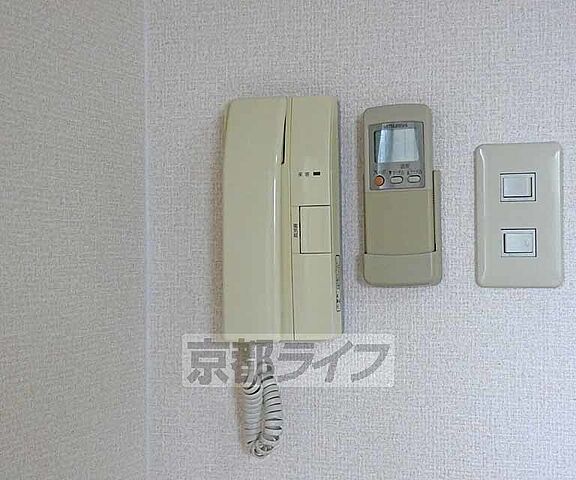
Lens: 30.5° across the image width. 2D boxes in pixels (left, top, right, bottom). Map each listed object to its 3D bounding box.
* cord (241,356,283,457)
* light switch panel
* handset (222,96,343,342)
[{"bbox_3d":[-0.023,0.139,0.906,0.033,0.089,0.025,-1,-1,15],"label":"cord"},{"bbox_3d":[0.191,-0.021,0.873,0.070,0.120,0.010,-1,0,10],"label":"light switch panel"},{"bbox_3d":[-0.003,-0.017,0.898,0.093,0.201,0.053,-1,-1,15],"label":"handset"}]

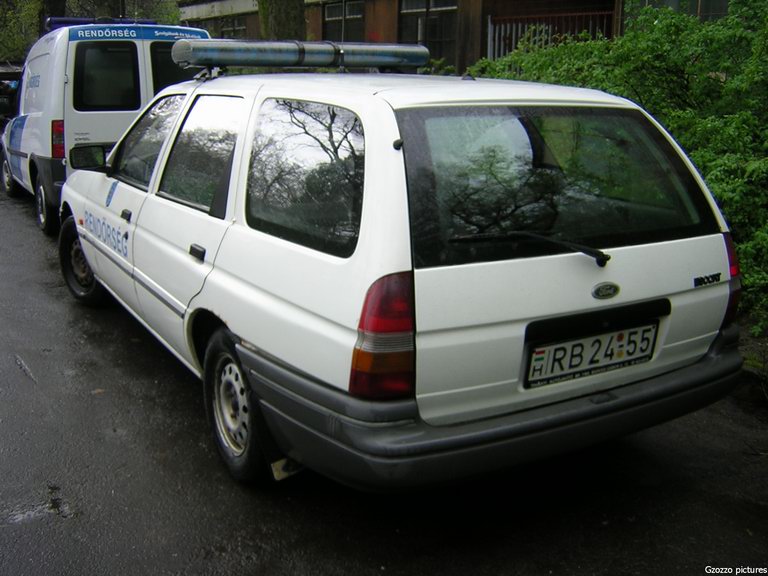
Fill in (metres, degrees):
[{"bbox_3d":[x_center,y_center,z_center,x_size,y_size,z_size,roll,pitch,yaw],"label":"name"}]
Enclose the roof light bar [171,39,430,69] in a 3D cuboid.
[{"bbox_3d":[-0.329,-1.088,3.739,1.260,0.135,0.135,-9,18,-30],"label":"roof light bar"}]

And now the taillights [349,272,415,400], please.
[{"bbox_3d":[-0.007,0.126,2.096,0.150,0.350,0.145,-7,17,-31],"label":"taillights"}]

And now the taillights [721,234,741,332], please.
[{"bbox_3d":[1.200,-0.029,2.820,0.150,0.350,0.145,-7,17,-31],"label":"taillights"}]

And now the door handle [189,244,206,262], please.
[{"bbox_3d":[-0.682,-0.125,2.925,0.033,0.053,0.125,-7,17,-31],"label":"door handle"}]

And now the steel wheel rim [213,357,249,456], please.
[{"bbox_3d":[-0.498,0.409,2.877,0.120,0.370,0.370,-7,17,-31],"label":"steel wheel rim"}]

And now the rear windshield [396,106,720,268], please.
[{"bbox_3d":[0.546,-0.359,2.455,1.250,0.510,0.080,-7,-21,-31],"label":"rear windshield"}]

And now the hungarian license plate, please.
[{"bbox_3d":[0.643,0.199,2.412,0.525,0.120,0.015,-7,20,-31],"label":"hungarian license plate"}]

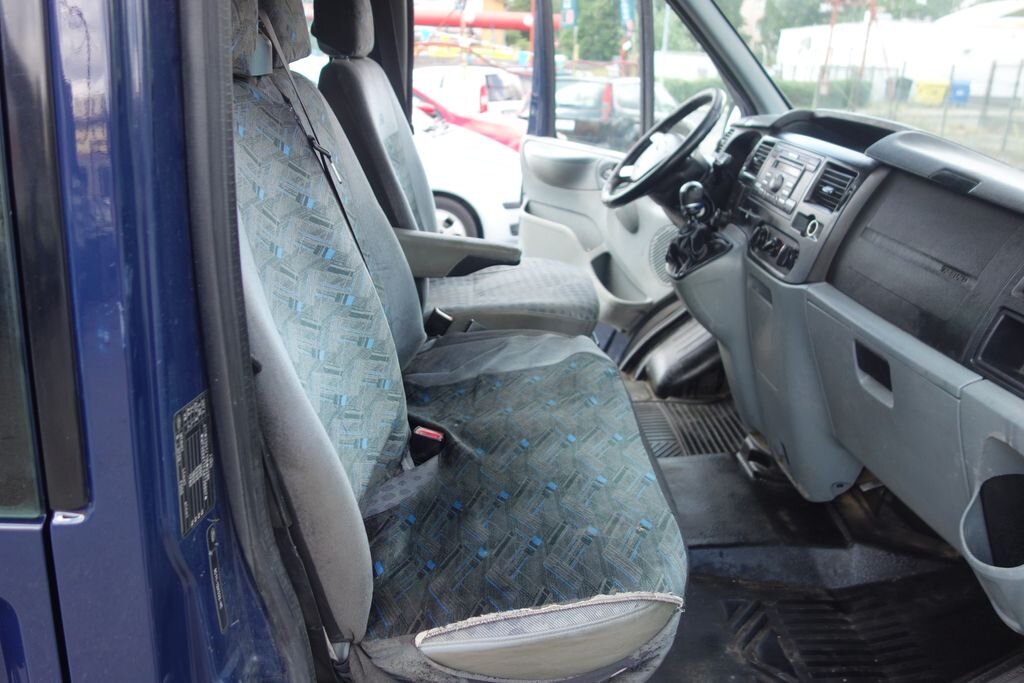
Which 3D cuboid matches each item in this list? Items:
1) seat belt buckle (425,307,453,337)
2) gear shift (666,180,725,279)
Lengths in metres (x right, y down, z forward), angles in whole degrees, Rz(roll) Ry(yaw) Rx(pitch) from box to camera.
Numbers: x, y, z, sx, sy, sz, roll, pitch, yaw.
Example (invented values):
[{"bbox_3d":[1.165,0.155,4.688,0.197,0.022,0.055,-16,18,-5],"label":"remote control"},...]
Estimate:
[{"bbox_3d":[-0.164,-0.036,1.770,0.050,0.068,0.027,27,17,-11],"label":"seat belt buckle"},{"bbox_3d":[0.386,-0.233,1.660,0.115,0.180,0.100,-8,20,1],"label":"gear shift"}]

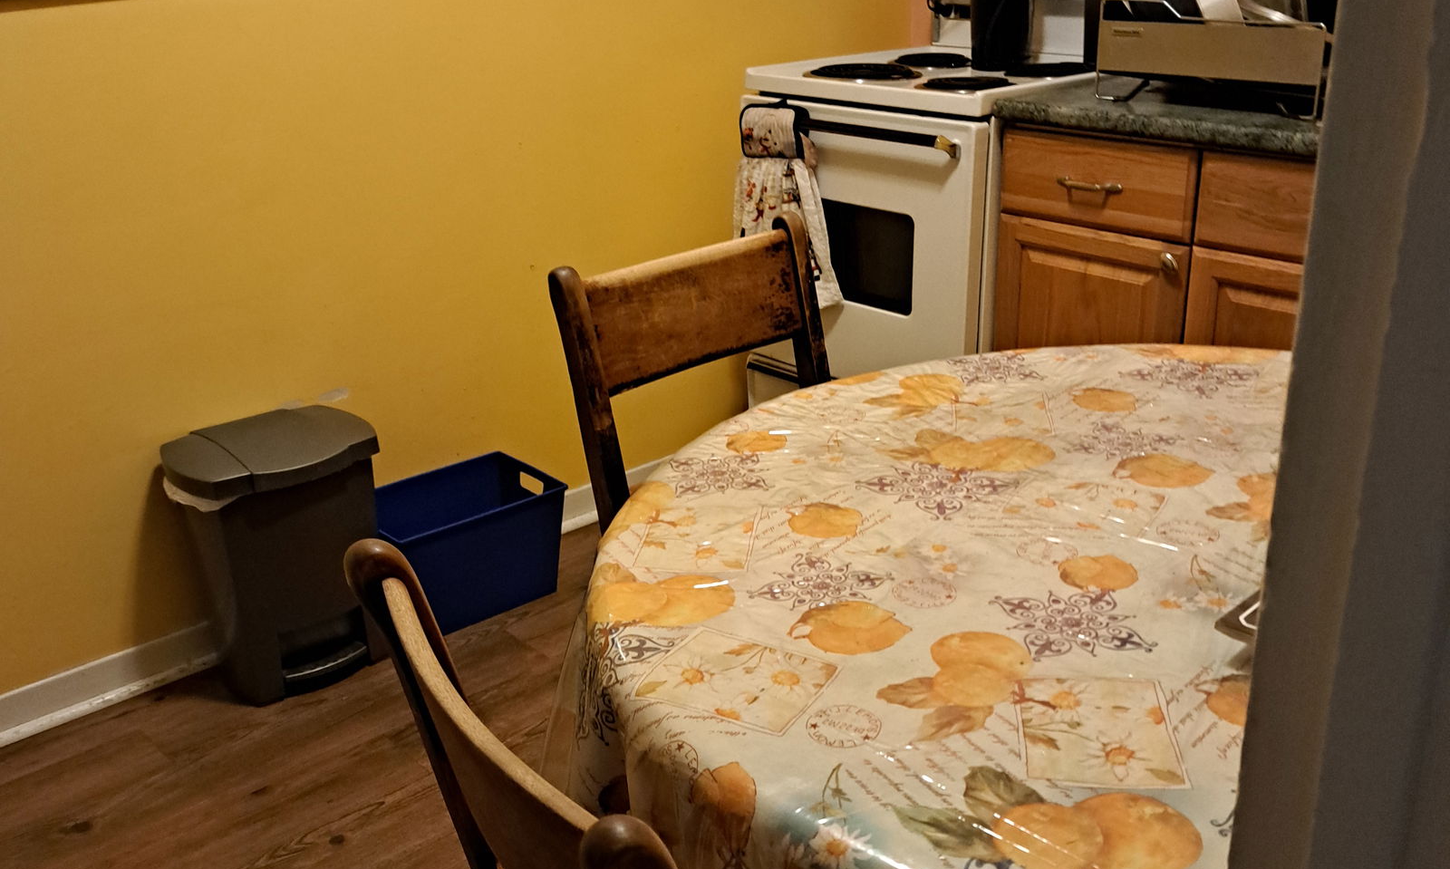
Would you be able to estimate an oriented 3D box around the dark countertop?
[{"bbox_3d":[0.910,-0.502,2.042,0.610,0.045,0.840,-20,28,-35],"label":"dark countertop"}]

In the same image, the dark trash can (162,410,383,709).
[{"bbox_3d":[-0.729,0.213,2.244,0.285,0.440,0.270,-20,28,-35],"label":"dark trash can"}]

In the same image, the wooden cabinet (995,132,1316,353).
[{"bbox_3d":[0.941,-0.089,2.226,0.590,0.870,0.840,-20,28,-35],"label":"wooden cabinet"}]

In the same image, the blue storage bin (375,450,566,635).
[{"bbox_3d":[-0.486,0.215,2.481,0.335,0.235,0.225,-20,28,-35],"label":"blue storage bin"}]

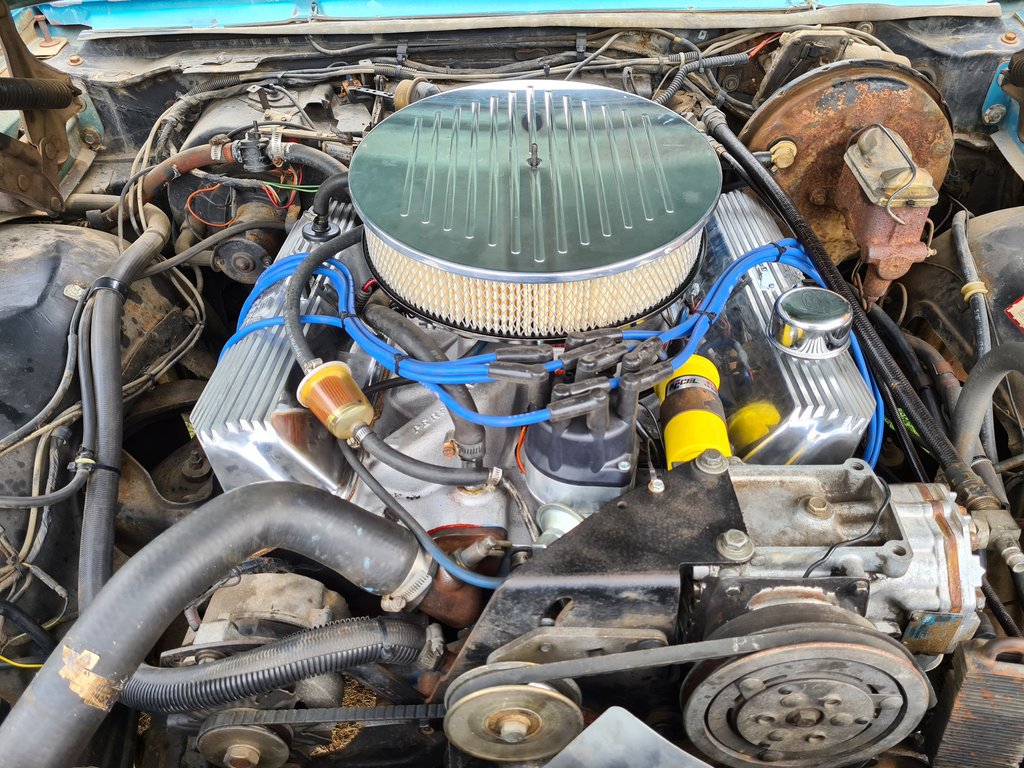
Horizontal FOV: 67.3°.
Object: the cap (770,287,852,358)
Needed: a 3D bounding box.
[{"bbox_3d":[0.296,-0.065,0.757,0.081,0.037,0.081,-6,46,6],"label":"cap"}]

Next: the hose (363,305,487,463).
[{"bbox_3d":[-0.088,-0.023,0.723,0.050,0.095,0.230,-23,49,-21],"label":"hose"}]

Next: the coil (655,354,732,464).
[{"bbox_3d":[0.167,0.031,0.706,0.056,0.056,0.136,4,40,5],"label":"coil"}]

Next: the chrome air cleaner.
[{"bbox_3d":[0.022,-0.188,0.768,0.356,0.100,0.356,0,46,0],"label":"chrome air cleaner"}]

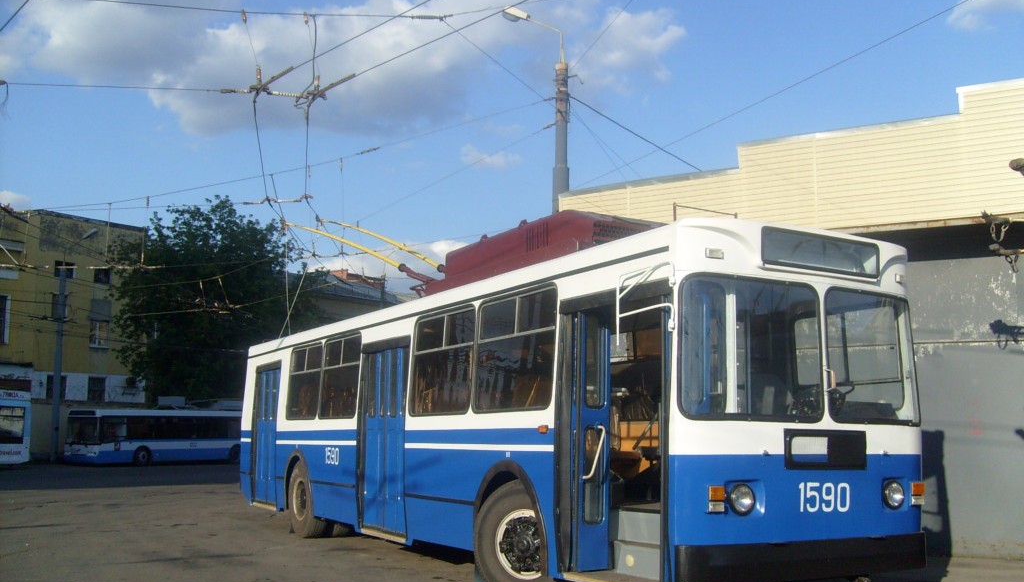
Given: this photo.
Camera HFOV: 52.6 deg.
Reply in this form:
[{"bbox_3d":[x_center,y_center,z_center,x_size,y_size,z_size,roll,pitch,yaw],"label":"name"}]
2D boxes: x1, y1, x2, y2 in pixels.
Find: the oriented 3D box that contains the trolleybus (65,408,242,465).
[{"bbox_3d":[-17.297,7.646,54.825,2.500,3.000,12.000,-5,-10,35],"label":"trolleybus"}]

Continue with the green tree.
[{"bbox_3d":[-17.832,2.157,63.302,12.600,16.100,12.000,0,-8,0],"label":"green tree"}]

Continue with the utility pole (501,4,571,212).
[{"bbox_3d":[0.537,-0.871,21.360,1.420,10.400,0.450,3,-8,-17],"label":"utility pole"}]

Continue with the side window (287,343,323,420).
[{"bbox_3d":[-2.848,1.241,14.191,0.080,1.060,1.320,8,-10,-28],"label":"side window"}]

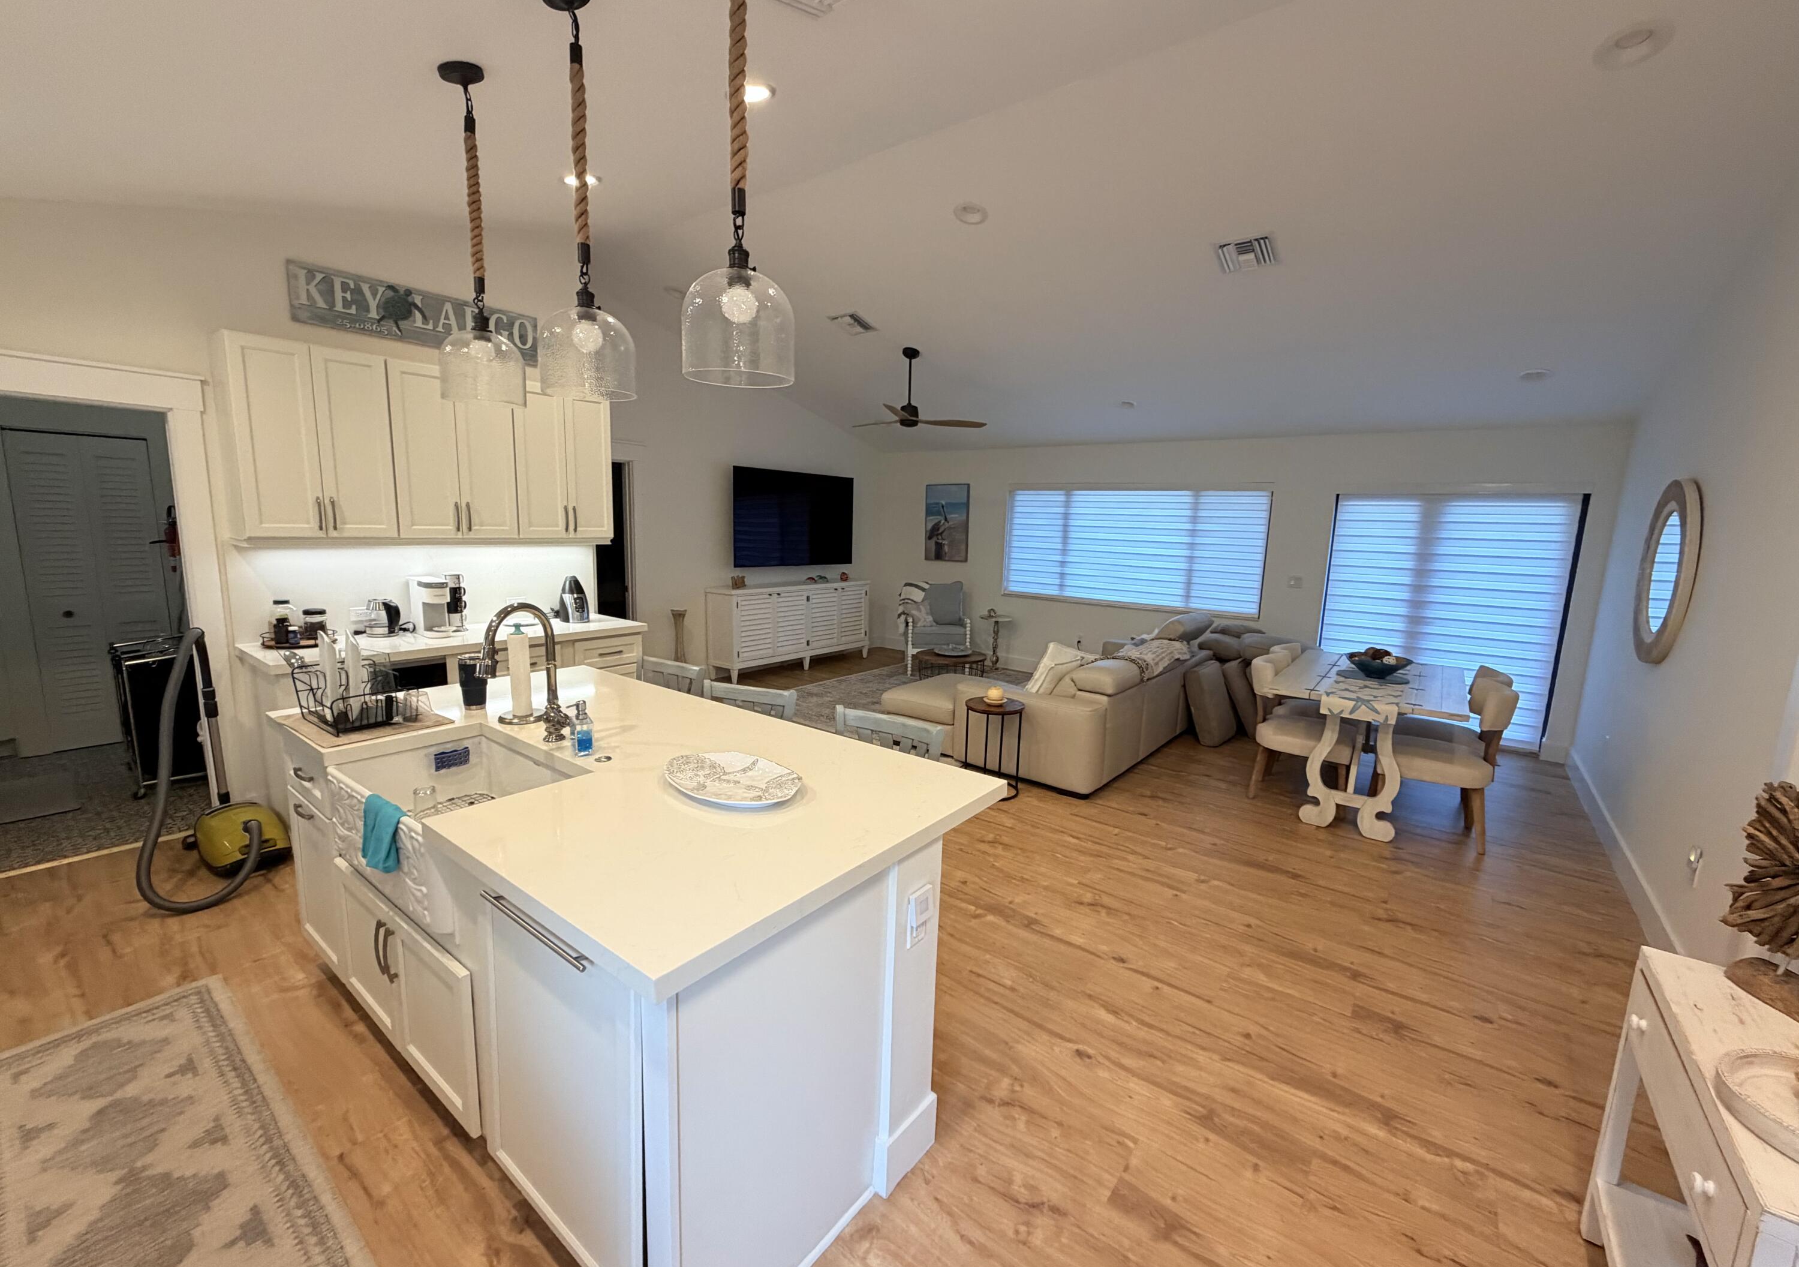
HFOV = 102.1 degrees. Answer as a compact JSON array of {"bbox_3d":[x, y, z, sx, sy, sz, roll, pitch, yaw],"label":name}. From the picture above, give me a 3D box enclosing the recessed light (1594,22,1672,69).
[{"bbox_3d":[2.603,-2.086,2.583,0.195,0.030,0.195,9,-3,36],"label":"recessed light"}]

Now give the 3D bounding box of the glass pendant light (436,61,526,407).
[{"bbox_3d":[-1.427,-1.309,2.438,0.260,1.060,0.260,9,11,36],"label":"glass pendant light"}]

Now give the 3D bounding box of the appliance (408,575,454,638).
[{"bbox_3d":[-2.670,-0.152,4.126,0.318,0.328,0.139,10,12,42],"label":"appliance"}]

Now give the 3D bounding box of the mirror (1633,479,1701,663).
[{"bbox_3d":[3.882,-0.308,3.698,0.050,0.930,0.930,9,11,36],"label":"mirror"}]

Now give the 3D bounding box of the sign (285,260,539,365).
[{"bbox_3d":[-2.711,-1.807,4.193,0.025,0.295,1.265,9,11,36],"label":"sign"}]

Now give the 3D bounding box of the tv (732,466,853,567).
[{"bbox_3d":[-1.109,-1.243,7.971,0.070,1.020,1.830,9,11,36],"label":"tv"}]

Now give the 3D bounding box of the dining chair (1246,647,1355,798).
[{"bbox_3d":[2.492,0.591,4.503,0.586,0.885,0.497,8,11,35],"label":"dining chair"}]

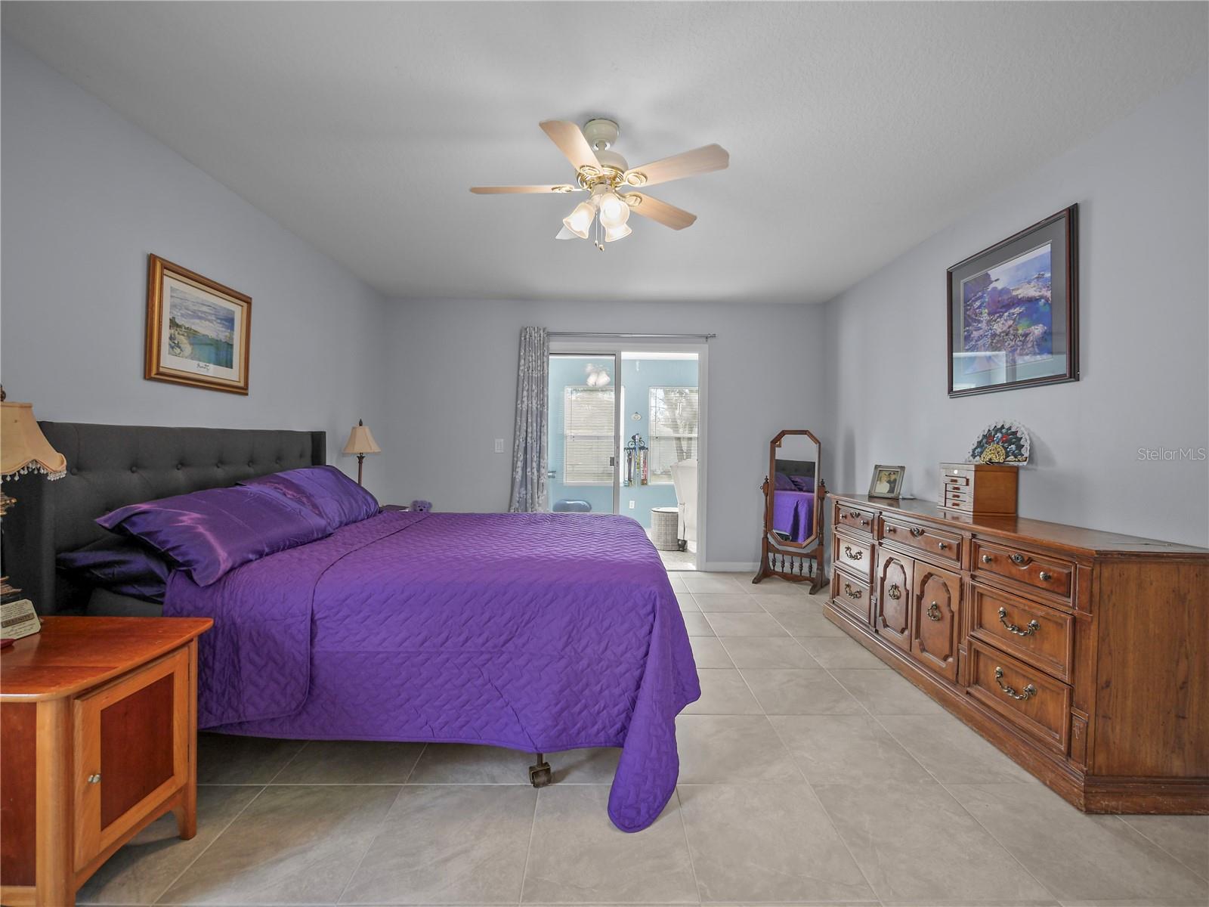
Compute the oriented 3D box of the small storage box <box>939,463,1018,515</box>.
[{"bbox_3d":[1.914,0.178,2.521,0.205,0.245,0.275,1,1,4],"label":"small storage box"}]

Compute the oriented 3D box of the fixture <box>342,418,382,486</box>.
[{"bbox_3d":[-1.718,0.099,3.460,0.255,0.680,0.255,0,1,-1],"label":"fixture"}]

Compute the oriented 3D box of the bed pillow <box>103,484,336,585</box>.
[{"bbox_3d":[-1.419,0.281,1.908,0.460,0.180,0.740,25,0,-3],"label":"bed pillow"}]

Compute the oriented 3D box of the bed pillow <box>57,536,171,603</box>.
[{"bbox_3d":[-1.509,0.356,1.868,0.470,0.170,0.720,10,1,-1],"label":"bed pillow"}]

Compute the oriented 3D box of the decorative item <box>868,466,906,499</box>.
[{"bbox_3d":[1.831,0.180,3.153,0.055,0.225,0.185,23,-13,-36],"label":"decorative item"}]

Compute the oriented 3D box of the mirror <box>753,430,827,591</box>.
[{"bbox_3d":[1.600,0.452,4.163,0.500,1.300,0.450,1,2,38],"label":"mirror"}]

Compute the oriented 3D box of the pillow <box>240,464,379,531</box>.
[{"bbox_3d":[-1.508,0.229,2.626,0.460,0.180,0.740,31,1,-1],"label":"pillow"}]

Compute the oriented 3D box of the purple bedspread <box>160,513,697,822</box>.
[{"bbox_3d":[-0.512,0.745,2.290,1.720,0.750,1.670,0,1,-1],"label":"purple bedspread"}]

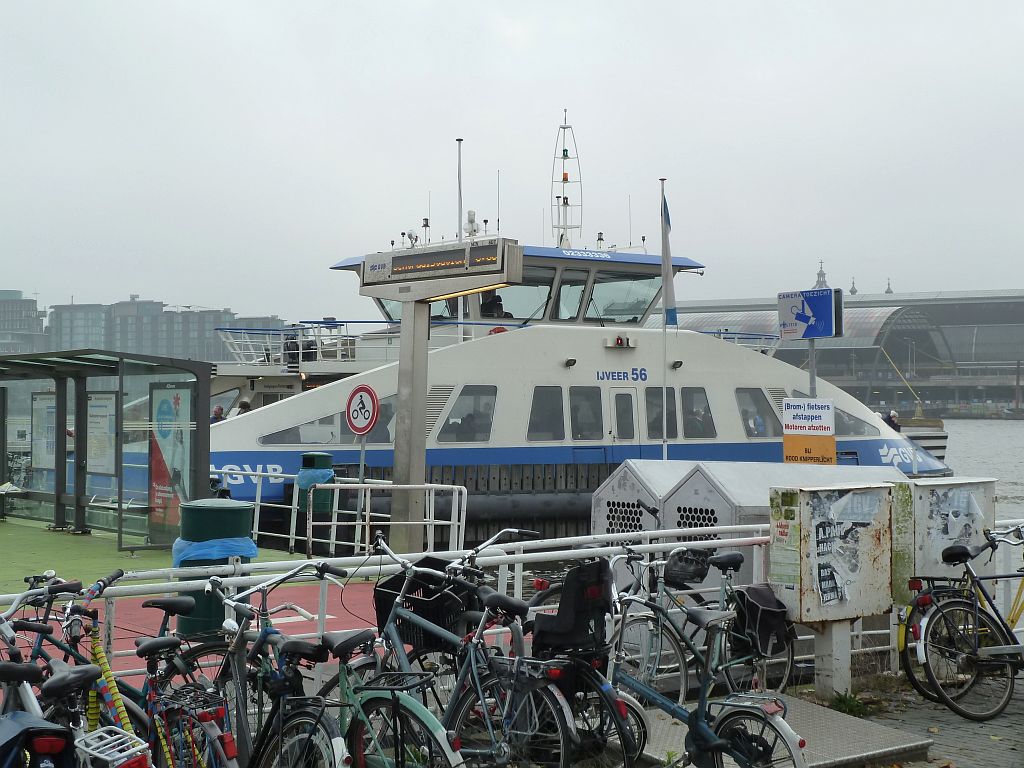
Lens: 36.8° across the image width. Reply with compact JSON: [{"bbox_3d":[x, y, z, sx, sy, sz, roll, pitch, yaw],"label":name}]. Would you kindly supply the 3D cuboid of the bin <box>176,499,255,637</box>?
[{"bbox_3d":[-2.315,1.443,12.000,0.575,1.070,0.575,2,-2,-18],"label":"bin"}]

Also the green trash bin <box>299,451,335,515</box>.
[{"bbox_3d":[-3.541,1.802,28.000,0.570,1.070,0.570,1,-1,0],"label":"green trash bin"}]

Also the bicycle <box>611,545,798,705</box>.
[{"bbox_3d":[1.204,1.551,9.500,1.770,1.110,0.600,1,-1,-43],"label":"bicycle"}]

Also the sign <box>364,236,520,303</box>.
[{"bbox_3d":[-0.953,-1.407,19.894,0.320,0.700,3.030,3,-2,-40],"label":"sign"}]

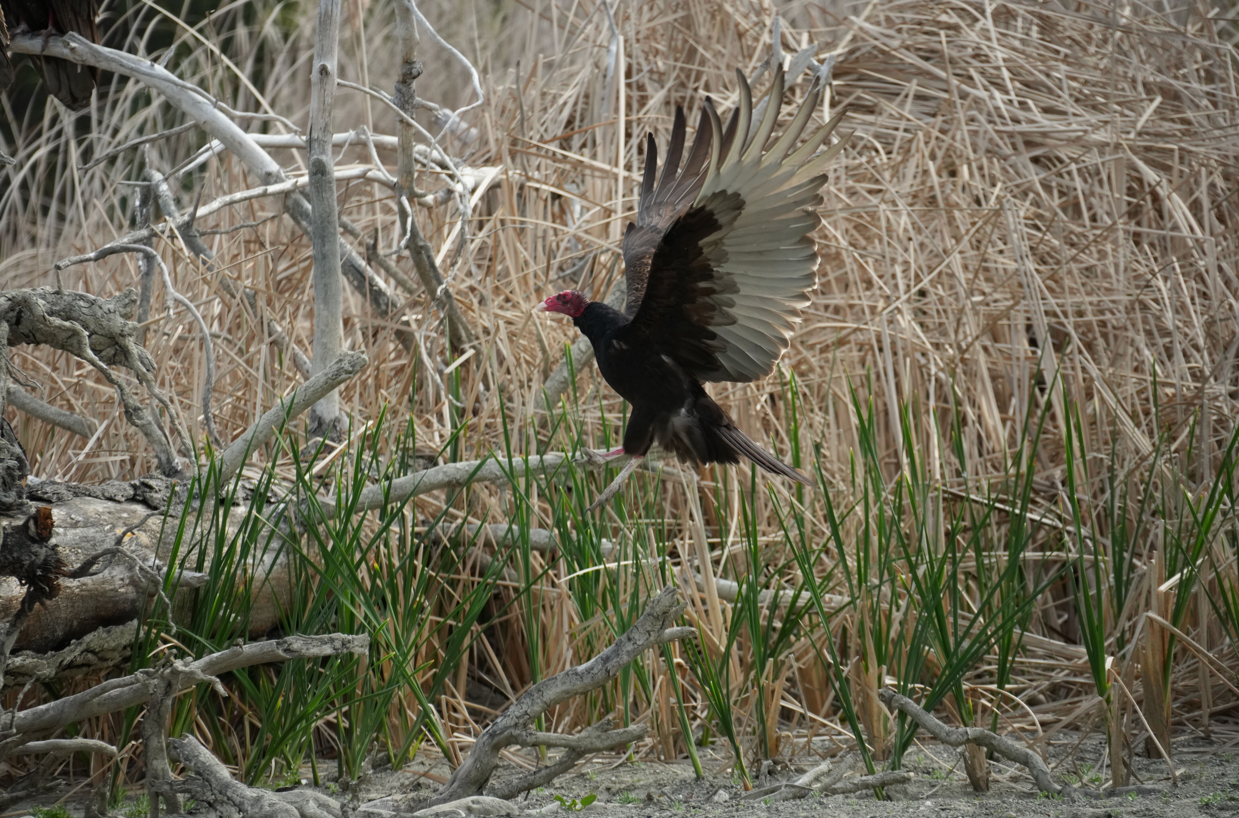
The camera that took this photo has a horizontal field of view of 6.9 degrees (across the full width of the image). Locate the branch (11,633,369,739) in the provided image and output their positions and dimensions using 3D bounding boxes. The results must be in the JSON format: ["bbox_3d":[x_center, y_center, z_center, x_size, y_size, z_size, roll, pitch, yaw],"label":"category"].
[{"bbox_3d":[-0.813,0.523,19.500,0.676,0.201,0.200,0,2,0],"label":"branch"}]

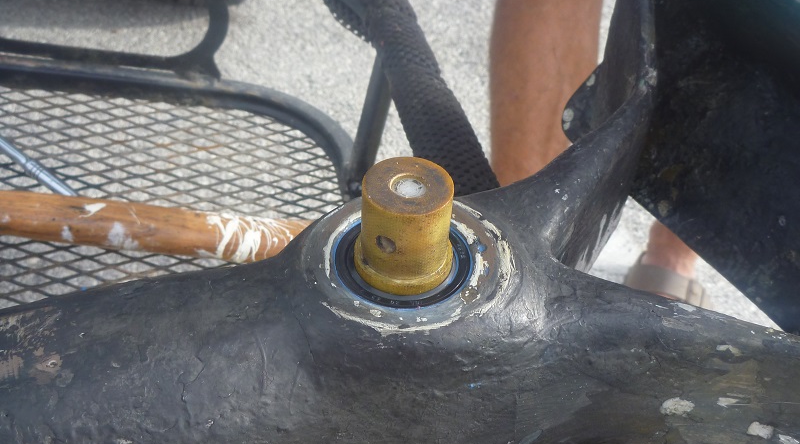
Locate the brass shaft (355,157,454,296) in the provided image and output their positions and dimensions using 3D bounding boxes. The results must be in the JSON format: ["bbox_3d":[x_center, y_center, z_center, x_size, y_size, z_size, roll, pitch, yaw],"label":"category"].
[{"bbox_3d":[0.002,0.001,0.281,0.033,0.034,0.033,4,42,0],"label":"brass shaft"}]

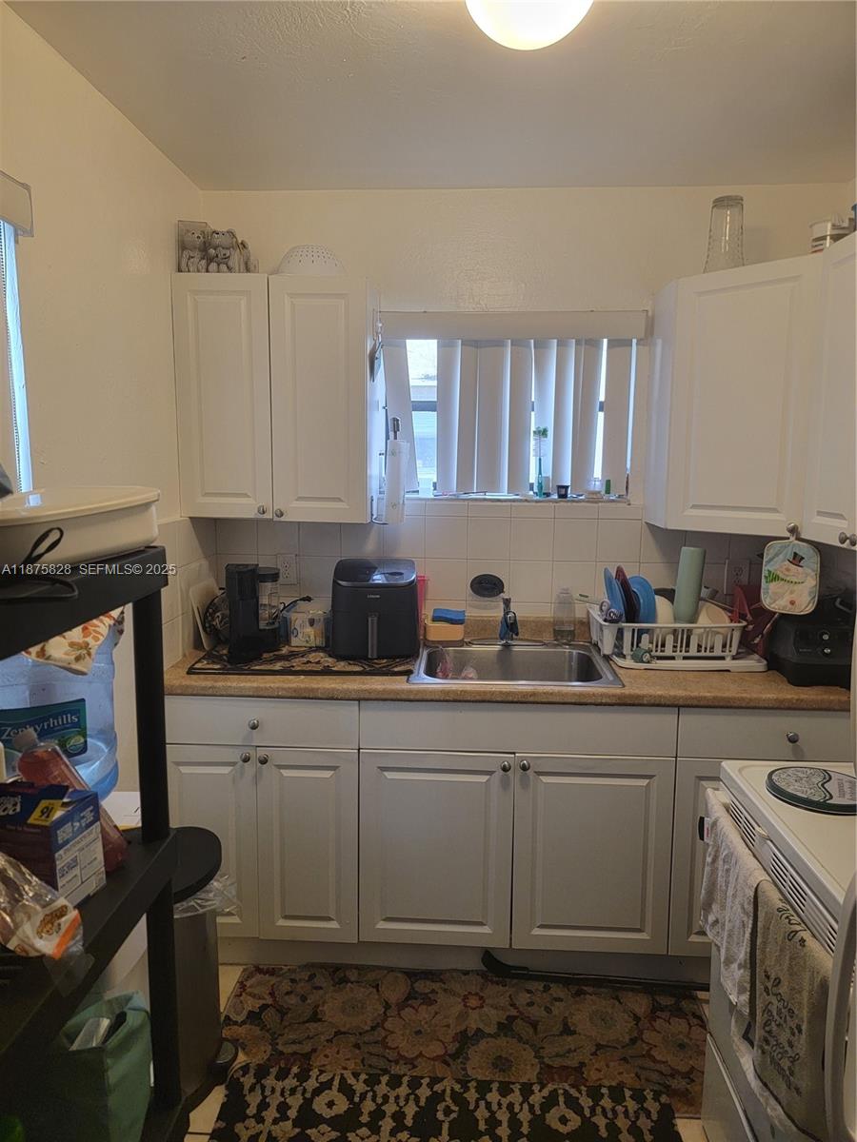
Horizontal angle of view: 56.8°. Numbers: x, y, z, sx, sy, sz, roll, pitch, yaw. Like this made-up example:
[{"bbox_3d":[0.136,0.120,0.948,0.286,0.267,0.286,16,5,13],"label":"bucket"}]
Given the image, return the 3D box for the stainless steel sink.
[{"bbox_3d":[0.270,0.374,2.588,0.630,0.170,0.550,1,7,3],"label":"stainless steel sink"}]

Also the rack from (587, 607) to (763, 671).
[{"bbox_3d":[0.807,0.215,2.629,0.520,0.135,0.315,1,7,3],"label":"rack"}]

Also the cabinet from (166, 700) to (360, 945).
[{"bbox_3d":[-0.491,0.705,2.667,0.610,0.750,0.630,1,7,3],"label":"cabinet"}]

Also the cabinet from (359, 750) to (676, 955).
[{"bbox_3d":[0.269,0.787,2.634,0.914,0.610,0.630,1,7,3],"label":"cabinet"}]

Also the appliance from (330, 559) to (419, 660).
[{"bbox_3d":[-0.169,0.114,2.671,0.290,0.301,0.325,1,7,3],"label":"appliance"}]

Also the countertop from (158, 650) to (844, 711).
[{"bbox_3d":[0.264,0.311,2.533,2.120,0.044,0.650,1,7,3],"label":"countertop"}]

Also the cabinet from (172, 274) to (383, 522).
[{"bbox_3d":[-0.482,-0.551,2.656,0.610,0.760,0.335,1,7,3],"label":"cabinet"}]

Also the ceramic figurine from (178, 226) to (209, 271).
[{"bbox_3d":[-0.738,-0.997,2.500,0.083,0.155,0.080,-1,8,-11],"label":"ceramic figurine"}]

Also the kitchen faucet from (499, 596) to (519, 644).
[{"bbox_3d":[0.277,0.180,2.697,0.066,0.172,0.180,1,7,3],"label":"kitchen faucet"}]

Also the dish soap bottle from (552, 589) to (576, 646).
[{"bbox_3d":[0.479,0.164,2.797,0.075,0.200,0.060,1,7,3],"label":"dish soap bottle"}]

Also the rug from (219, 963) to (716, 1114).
[{"bbox_3d":[0.109,1.262,2.163,1.360,0.012,0.520,1,7,4],"label":"rug"}]

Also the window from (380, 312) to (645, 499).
[{"bbox_3d":[0.276,-0.562,2.737,0.878,0.626,0.140,1,7,3],"label":"window"}]

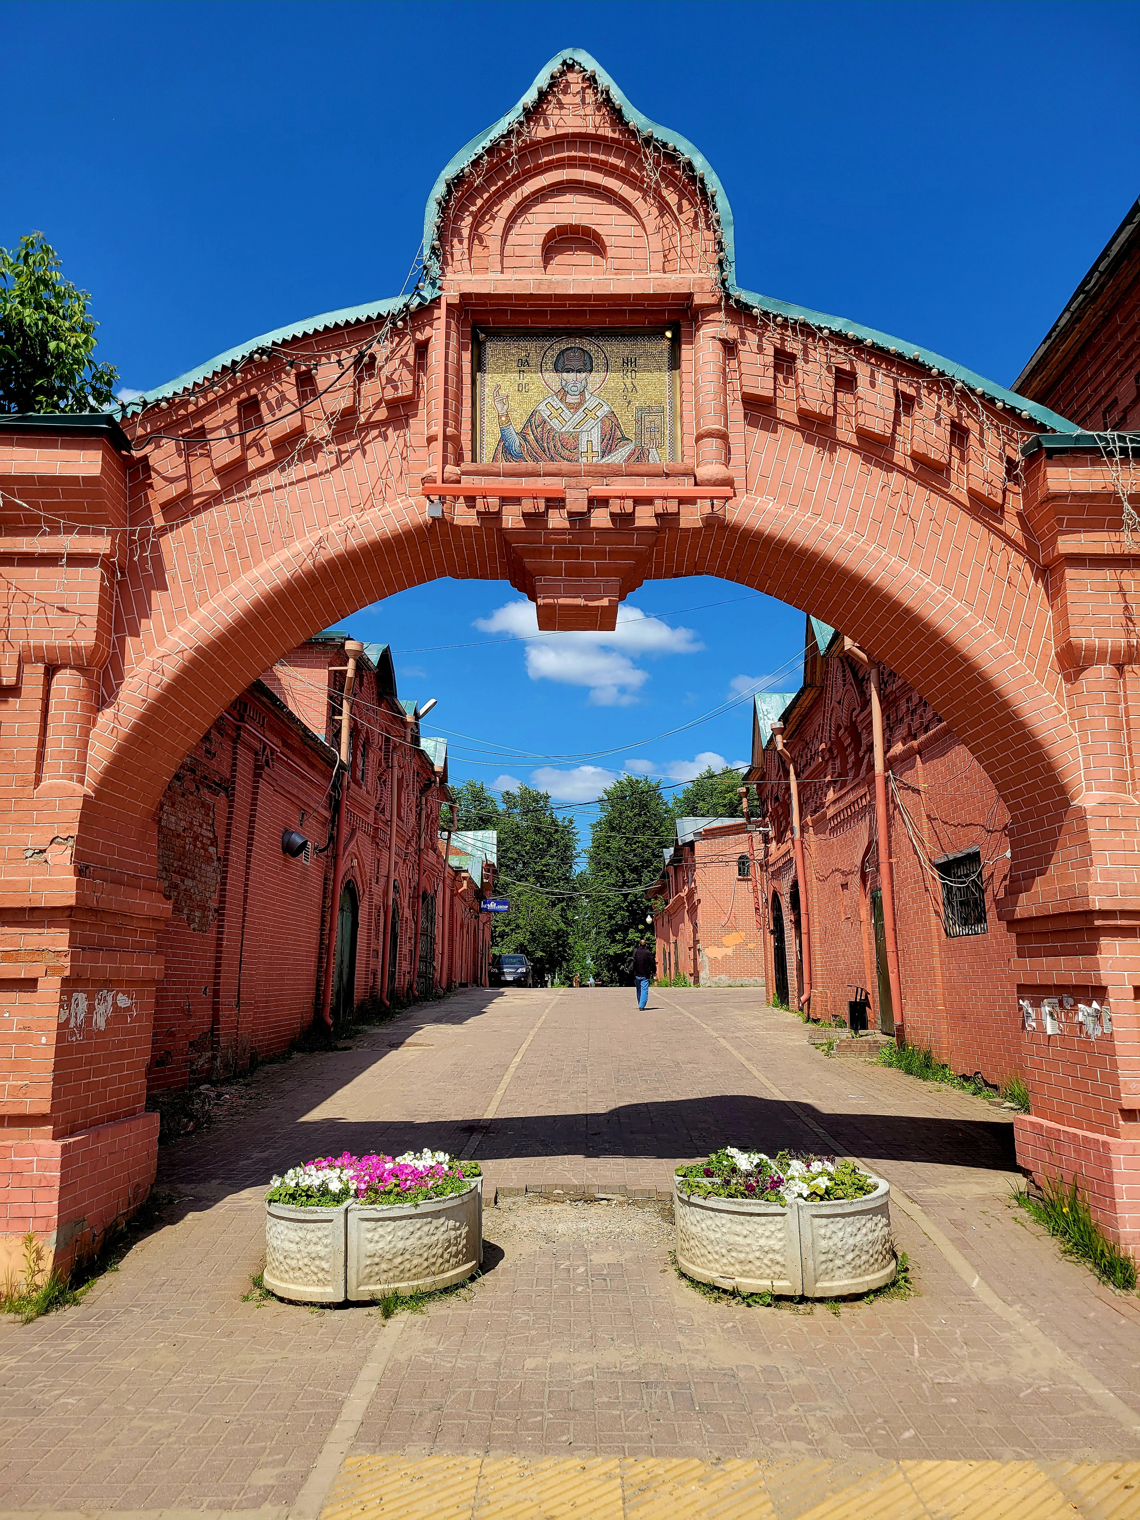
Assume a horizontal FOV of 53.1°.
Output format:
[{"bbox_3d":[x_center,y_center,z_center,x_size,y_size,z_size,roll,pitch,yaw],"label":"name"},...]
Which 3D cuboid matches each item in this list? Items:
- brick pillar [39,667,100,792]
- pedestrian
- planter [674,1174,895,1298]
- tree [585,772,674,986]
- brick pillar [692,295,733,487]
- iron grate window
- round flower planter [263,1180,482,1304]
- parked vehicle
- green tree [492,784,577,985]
[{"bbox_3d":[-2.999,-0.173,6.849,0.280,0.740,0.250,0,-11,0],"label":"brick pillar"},{"bbox_3d":[1.793,5.255,27.808,0.550,1.720,0.380,0,-11,0],"label":"pedestrian"},{"bbox_3d":[1.228,2.645,6.525,1.230,0.480,1.230,0,-11,0],"label":"planter"},{"bbox_3d":[3.926,8.156,77.828,6.100,14.400,6.100,0,-11,0],"label":"tree"},{"bbox_3d":[0.919,-2.366,7.361,0.250,1.310,0.230,0,-11,0],"label":"brick pillar"},{"bbox_3d":[4.800,1.632,13.887,0.160,0.980,1.450,0,-11,0],"label":"iron grate window"},{"bbox_3d":[-1.117,2.656,6.472,1.230,0.480,1.230,0,-11,0],"label":"round flower planter"},{"bbox_3d":[-2.752,10.160,54.562,1.850,1.680,4.500,0,-11,0],"label":"parked vehicle"},{"bbox_3d":[-2.386,8.451,77.773,6.000,13.800,6.000,0,-11,0],"label":"green tree"}]

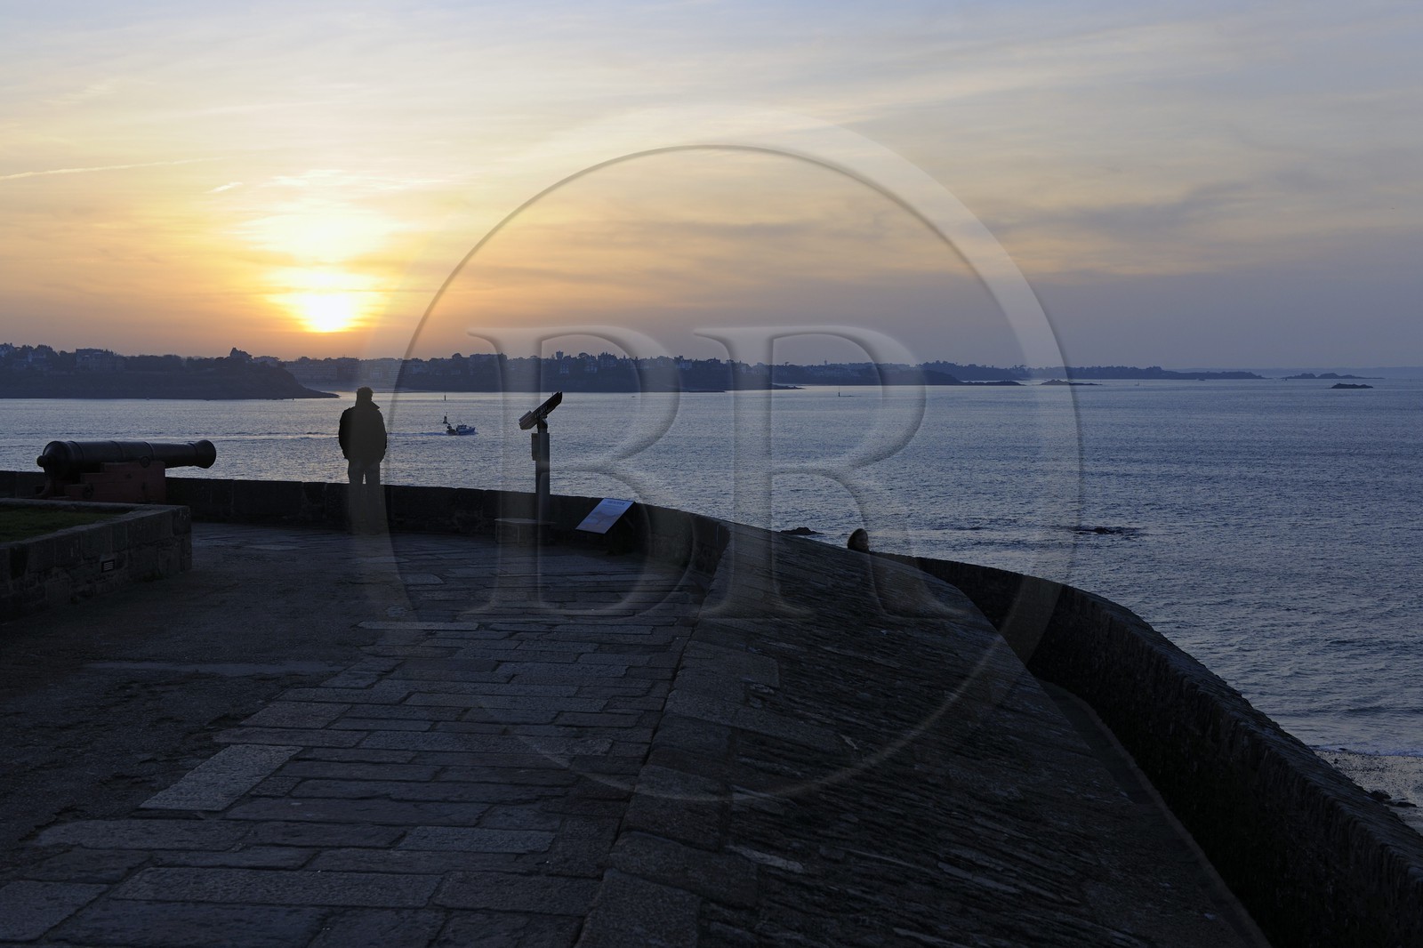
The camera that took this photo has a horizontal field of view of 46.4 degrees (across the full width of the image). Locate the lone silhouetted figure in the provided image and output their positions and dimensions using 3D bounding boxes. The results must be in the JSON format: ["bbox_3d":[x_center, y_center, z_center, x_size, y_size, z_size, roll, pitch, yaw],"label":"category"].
[{"bbox_3d":[-4.140,-0.165,19.700,0.580,1.750,0.340,-1,4,-9],"label":"lone silhouetted figure"}]

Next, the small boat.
[{"bbox_3d":[-76.000,-14.900,500.000,9.800,6.300,3.200,0,4,0],"label":"small boat"}]

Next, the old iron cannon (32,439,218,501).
[{"bbox_3d":[-6.950,0.115,19.750,0.800,1.070,2.620,2,4,27],"label":"old iron cannon"}]

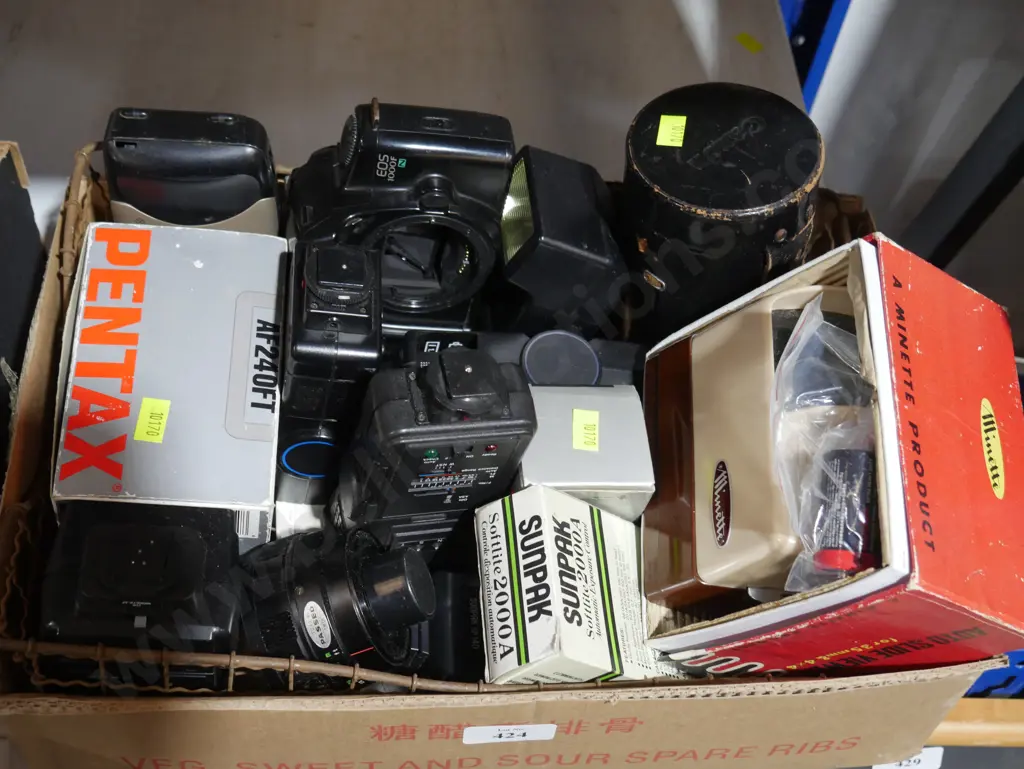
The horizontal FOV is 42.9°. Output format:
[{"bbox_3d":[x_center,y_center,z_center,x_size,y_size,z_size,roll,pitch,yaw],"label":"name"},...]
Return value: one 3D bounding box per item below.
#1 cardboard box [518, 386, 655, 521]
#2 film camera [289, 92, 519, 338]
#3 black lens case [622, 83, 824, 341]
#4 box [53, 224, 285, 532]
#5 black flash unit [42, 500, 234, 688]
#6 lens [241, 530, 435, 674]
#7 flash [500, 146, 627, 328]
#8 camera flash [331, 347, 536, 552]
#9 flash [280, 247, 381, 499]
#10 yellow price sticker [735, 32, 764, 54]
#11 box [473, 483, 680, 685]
[{"bbox_3d":[0.034,0.050,0.639,0.059,0.090,0.060,-2,53,-2],"label":"cardboard box"},{"bbox_3d":[-0.062,-0.072,0.654,0.100,0.148,0.067,4,48,-11],"label":"film camera"},{"bbox_3d":[0.102,-0.070,0.684,0.096,0.145,0.096,0,53,0],"label":"black lens case"},{"bbox_3d":[-0.158,0.007,0.620,0.092,0.075,0.142,3,60,-11],"label":"box"},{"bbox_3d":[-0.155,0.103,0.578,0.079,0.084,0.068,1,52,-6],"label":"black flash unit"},{"bbox_3d":[-0.068,0.089,0.522,0.072,0.061,0.061,-25,53,15],"label":"lens"},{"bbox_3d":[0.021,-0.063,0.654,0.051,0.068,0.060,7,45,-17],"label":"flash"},{"bbox_3d":[-0.037,0.018,0.559,0.070,0.110,0.055,-3,59,-16],"label":"camera flash"},{"bbox_3d":[-0.083,-0.009,0.580,0.042,0.116,0.058,5,53,-13],"label":"flash"},{"bbox_3d":[0.175,-0.252,0.960,0.012,0.001,0.022,-29,58,-20],"label":"yellow price sticker"},{"bbox_3d":[0.036,0.104,0.612,0.040,0.106,0.081,-27,54,32],"label":"box"}]

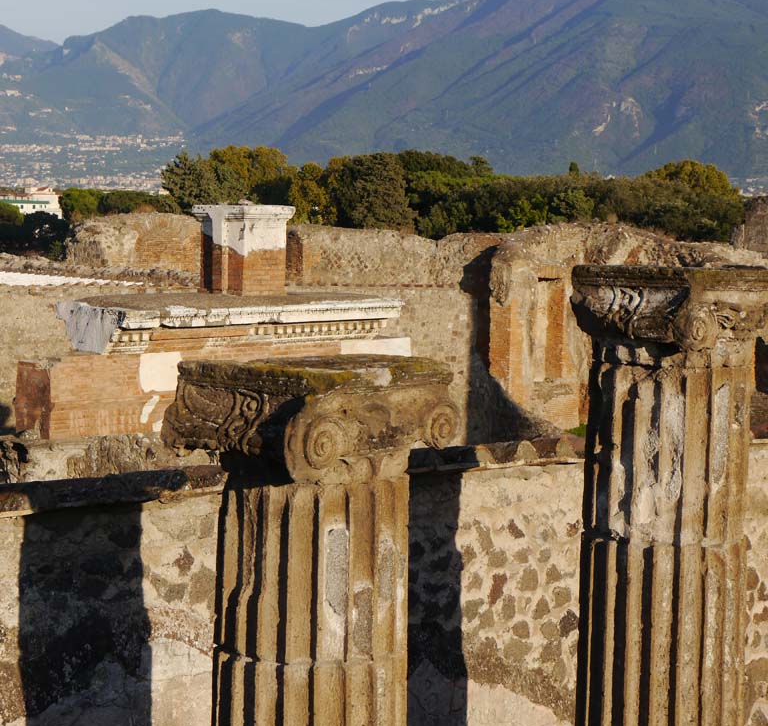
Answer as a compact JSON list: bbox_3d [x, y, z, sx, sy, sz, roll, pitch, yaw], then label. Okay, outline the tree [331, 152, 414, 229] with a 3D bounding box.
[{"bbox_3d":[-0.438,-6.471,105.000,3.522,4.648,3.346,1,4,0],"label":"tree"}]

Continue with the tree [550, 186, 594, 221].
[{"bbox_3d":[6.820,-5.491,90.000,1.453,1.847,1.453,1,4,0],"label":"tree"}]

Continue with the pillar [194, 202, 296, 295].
[{"bbox_3d":[-1.339,-1.107,24.000,0.651,0.872,0.749,-3,5,-42],"label":"pillar"}]

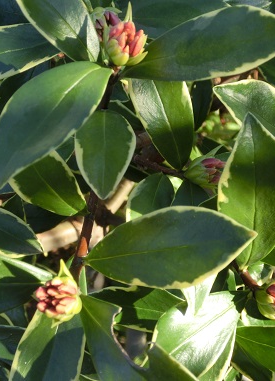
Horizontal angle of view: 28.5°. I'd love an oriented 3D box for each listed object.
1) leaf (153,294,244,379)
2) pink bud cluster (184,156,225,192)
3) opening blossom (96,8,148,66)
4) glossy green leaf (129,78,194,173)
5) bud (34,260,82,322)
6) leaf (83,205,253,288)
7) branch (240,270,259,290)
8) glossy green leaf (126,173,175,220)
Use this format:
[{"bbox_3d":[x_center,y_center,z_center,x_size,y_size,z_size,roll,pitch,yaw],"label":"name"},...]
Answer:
[{"bbox_3d":[0.039,0.098,0.360,0.073,0.014,0.046,-39,68,-6],"label":"leaf"},{"bbox_3d":[0.041,-0.009,0.330,0.026,0.021,0.021,3,2,30],"label":"pink bud cluster"},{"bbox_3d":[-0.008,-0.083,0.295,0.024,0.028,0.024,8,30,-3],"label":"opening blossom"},{"bbox_3d":[0.016,-0.044,0.335,0.035,0.010,0.076,-16,69,-13],"label":"glossy green leaf"},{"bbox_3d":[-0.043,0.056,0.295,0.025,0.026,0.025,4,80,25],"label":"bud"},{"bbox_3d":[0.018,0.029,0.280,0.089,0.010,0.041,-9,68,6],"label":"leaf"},{"bbox_3d":[0.060,0.048,0.290,0.005,0.005,0.014,-14,51,-37],"label":"branch"},{"bbox_3d":[0.009,0.011,0.395,0.034,0.012,0.058,19,84,12],"label":"glossy green leaf"}]

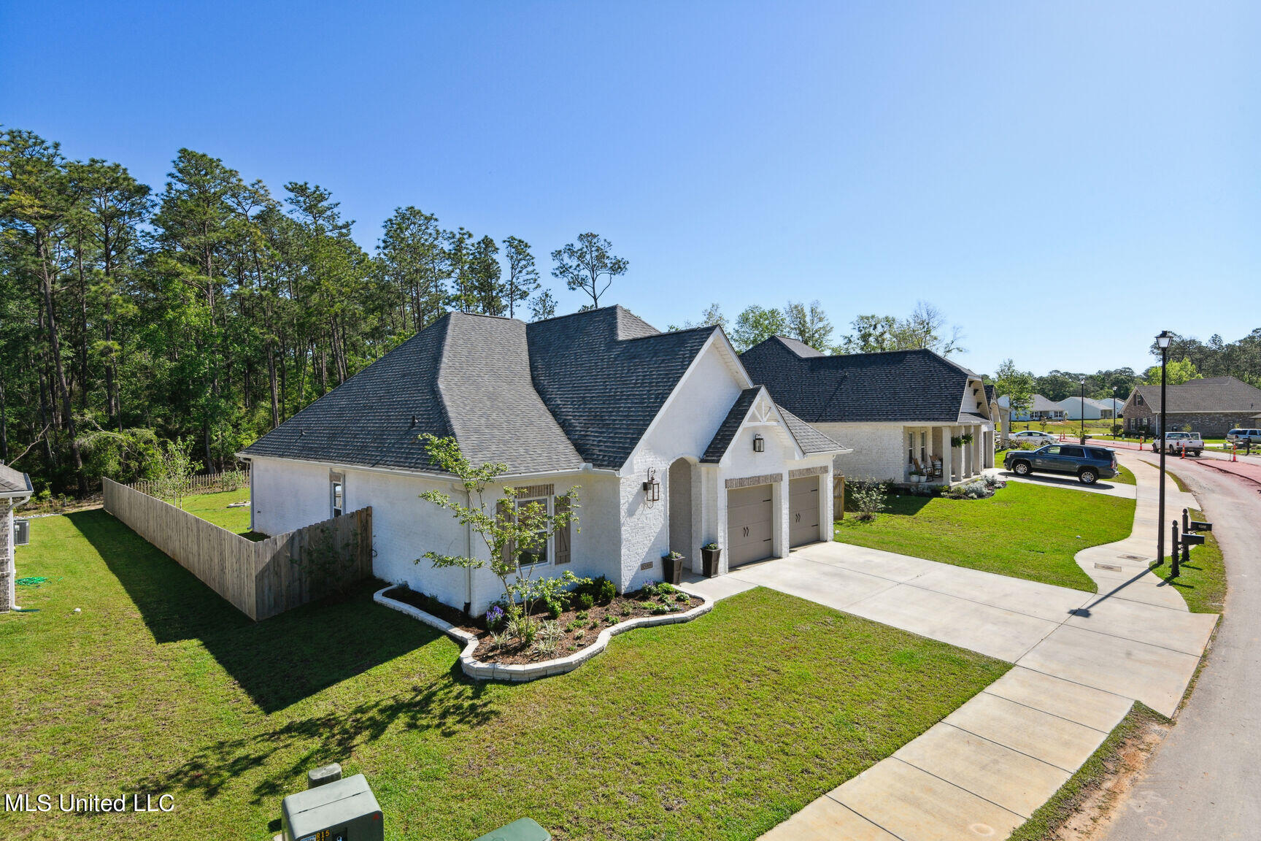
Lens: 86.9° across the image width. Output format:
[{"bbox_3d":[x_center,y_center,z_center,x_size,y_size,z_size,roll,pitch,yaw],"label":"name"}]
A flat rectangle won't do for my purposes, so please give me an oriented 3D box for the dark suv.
[{"bbox_3d":[22.747,2.158,35.217,5.200,1.880,2.050,5,4,37],"label":"dark suv"}]

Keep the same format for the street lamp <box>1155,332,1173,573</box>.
[{"bbox_3d":[14.150,0.786,17.700,0.420,6.367,0.420,0,0,-44],"label":"street lamp"}]

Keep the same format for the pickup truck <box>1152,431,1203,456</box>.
[{"bbox_3d":[45.028,1.888,54.779,1.916,1.833,5.562,-1,0,22],"label":"pickup truck"}]

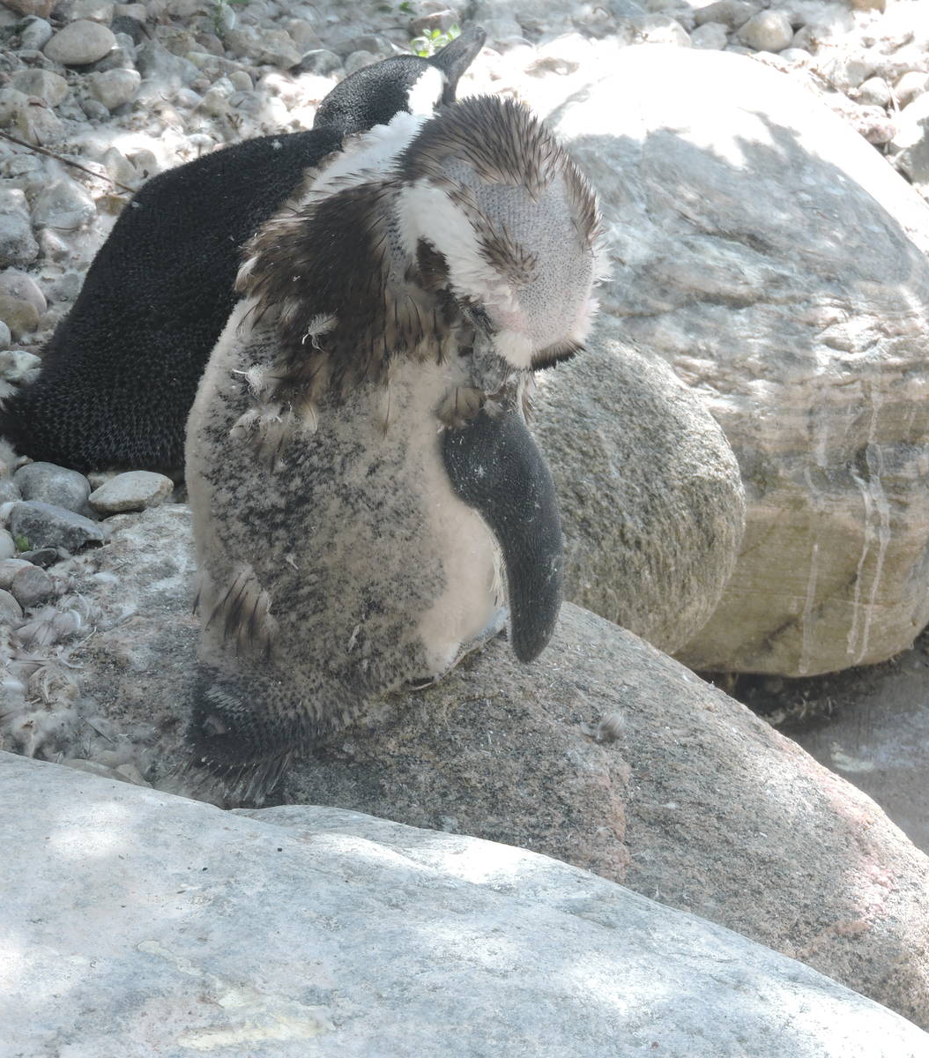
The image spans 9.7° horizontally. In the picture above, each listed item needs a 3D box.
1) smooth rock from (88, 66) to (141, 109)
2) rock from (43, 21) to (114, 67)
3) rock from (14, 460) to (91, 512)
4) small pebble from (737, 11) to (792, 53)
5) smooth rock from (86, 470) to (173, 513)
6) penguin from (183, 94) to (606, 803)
[{"bbox_3d":[-0.288,-0.363,4.525,0.043,0.035,0.036,0,29,0],"label":"smooth rock"},{"bbox_3d":[-0.320,-0.405,4.585,0.061,0.036,0.045,5,30,9],"label":"rock"},{"bbox_3d":[-0.306,-0.030,4.083,0.056,0.036,0.045,0,28,0],"label":"rock"},{"bbox_3d":[0.251,-0.415,4.604,0.046,0.034,0.039,0,30,0],"label":"small pebble"},{"bbox_3d":[-0.238,-0.027,3.930,0.061,0.028,0.040,5,30,9],"label":"smooth rock"},{"bbox_3d":[-0.044,-0.051,3.550,0.285,0.420,0.225,-24,37,-37],"label":"penguin"}]

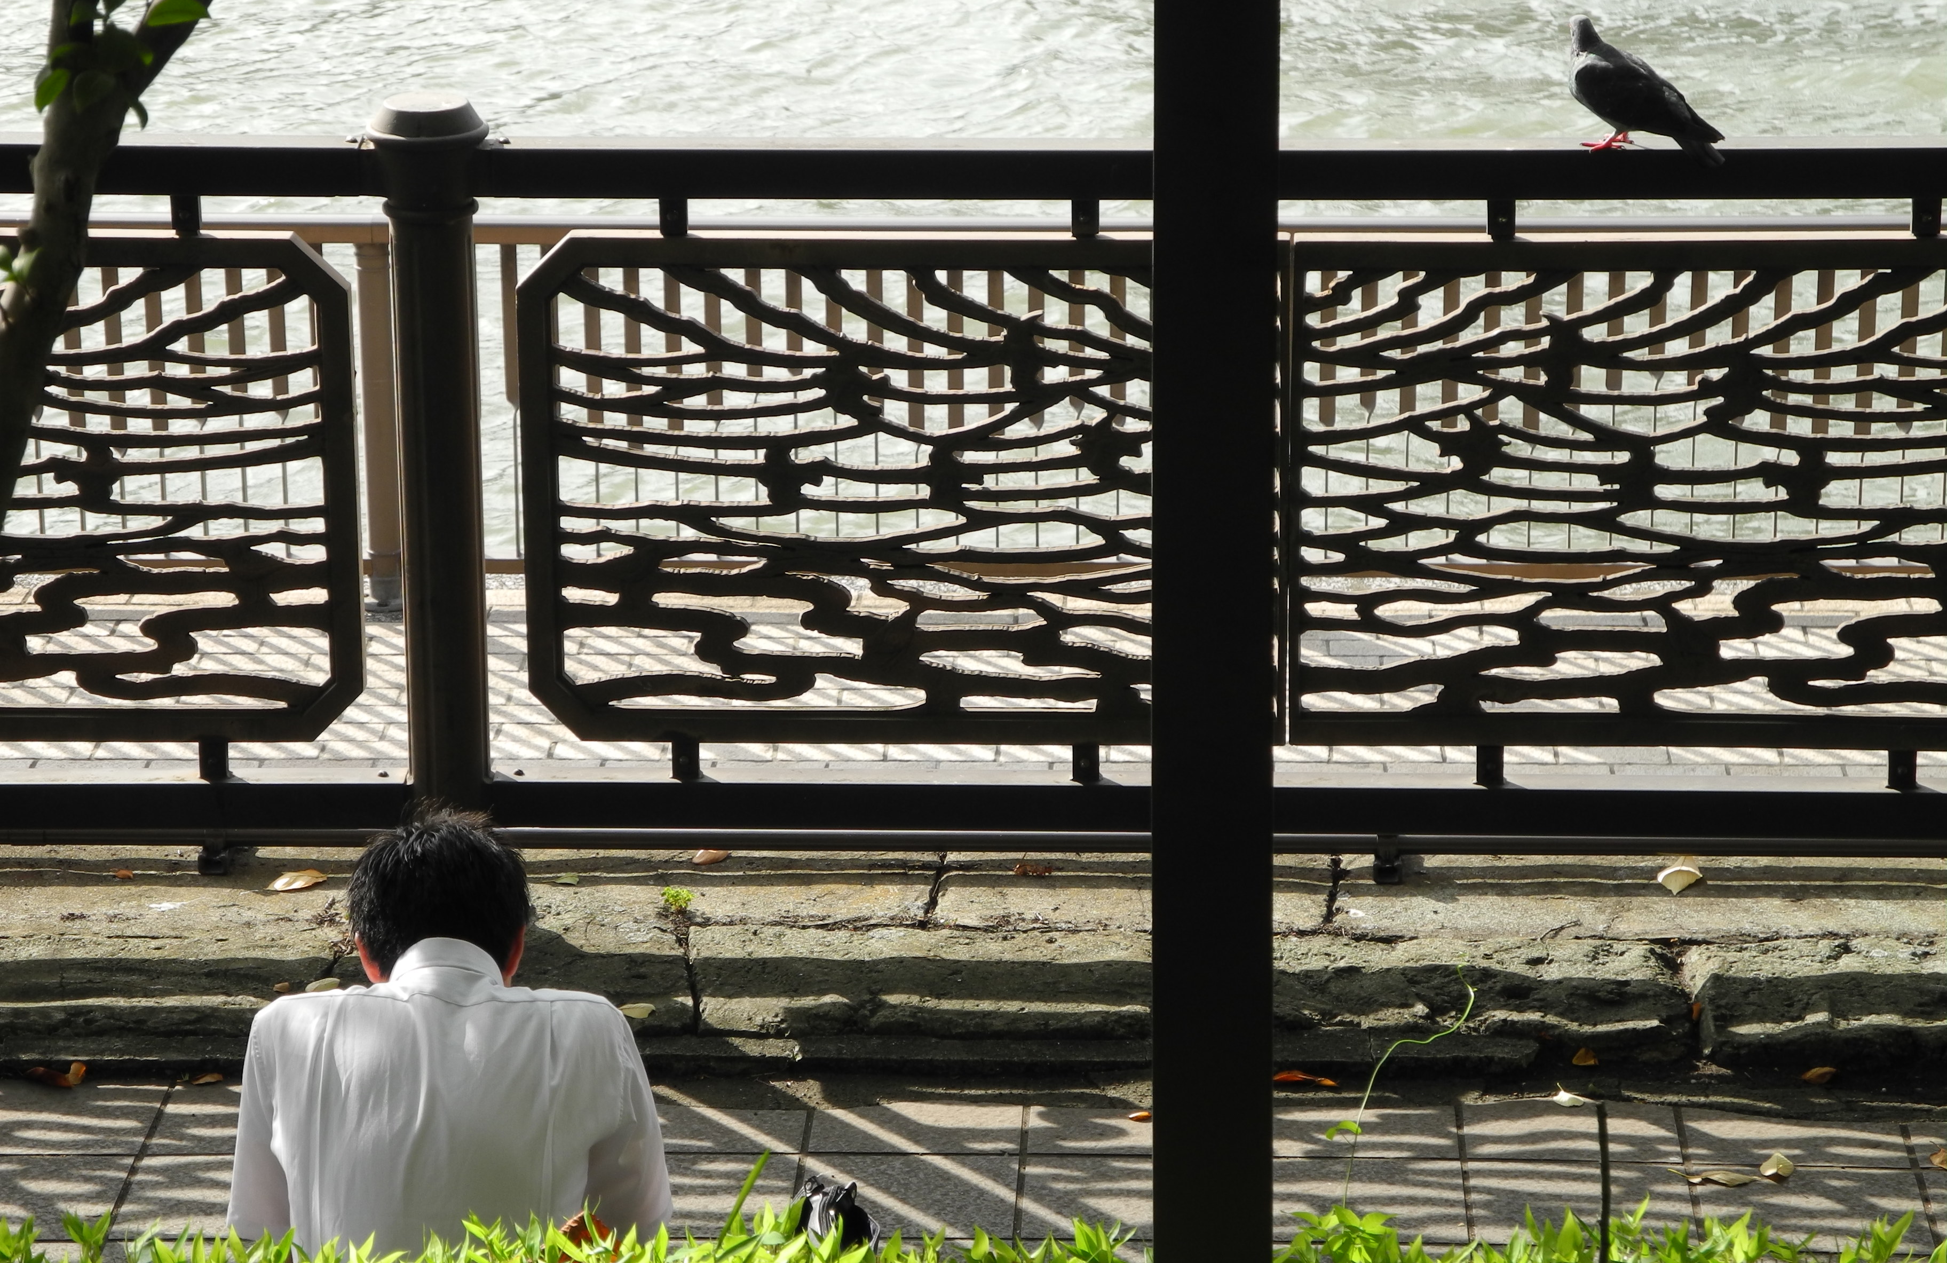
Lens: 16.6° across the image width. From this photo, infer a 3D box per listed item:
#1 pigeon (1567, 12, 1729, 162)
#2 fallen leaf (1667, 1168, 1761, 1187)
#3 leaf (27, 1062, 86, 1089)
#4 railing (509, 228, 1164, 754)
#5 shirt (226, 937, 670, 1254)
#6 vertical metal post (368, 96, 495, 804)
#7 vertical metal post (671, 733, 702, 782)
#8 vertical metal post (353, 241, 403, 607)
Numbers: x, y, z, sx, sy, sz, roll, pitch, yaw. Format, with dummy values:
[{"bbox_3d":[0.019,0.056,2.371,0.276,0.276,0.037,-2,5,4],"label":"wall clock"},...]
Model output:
[{"bbox_3d":[0.955,-0.765,9.499,0.265,0.185,0.105,13,23,36],"label":"pigeon"},{"bbox_3d":[1.014,0.739,9.166,0.128,0.018,0.042,4,19,13],"label":"fallen leaf"},{"bbox_3d":[-1.309,0.629,9.539,0.084,0.030,0.045,0,19,2],"label":"leaf"},{"bbox_3d":[-0.104,-0.207,9.753,1.122,0.765,0.040,0,19,2],"label":"railing"},{"bbox_3d":[-0.578,0.596,7.453,0.490,0.570,0.360,0,18,0],"label":"shirt"},{"bbox_3d":[-0.775,-0.217,9.778,0.170,1.146,0.170,0,19,2],"label":"vertical metal post"},{"bbox_3d":[-0.422,0.182,9.894,0.041,0.067,0.035,0,19,2],"label":"vertical metal post"},{"bbox_3d":[-1.620,-0.565,18.214,0.105,1.028,0.105,0,19,2],"label":"vertical metal post"}]

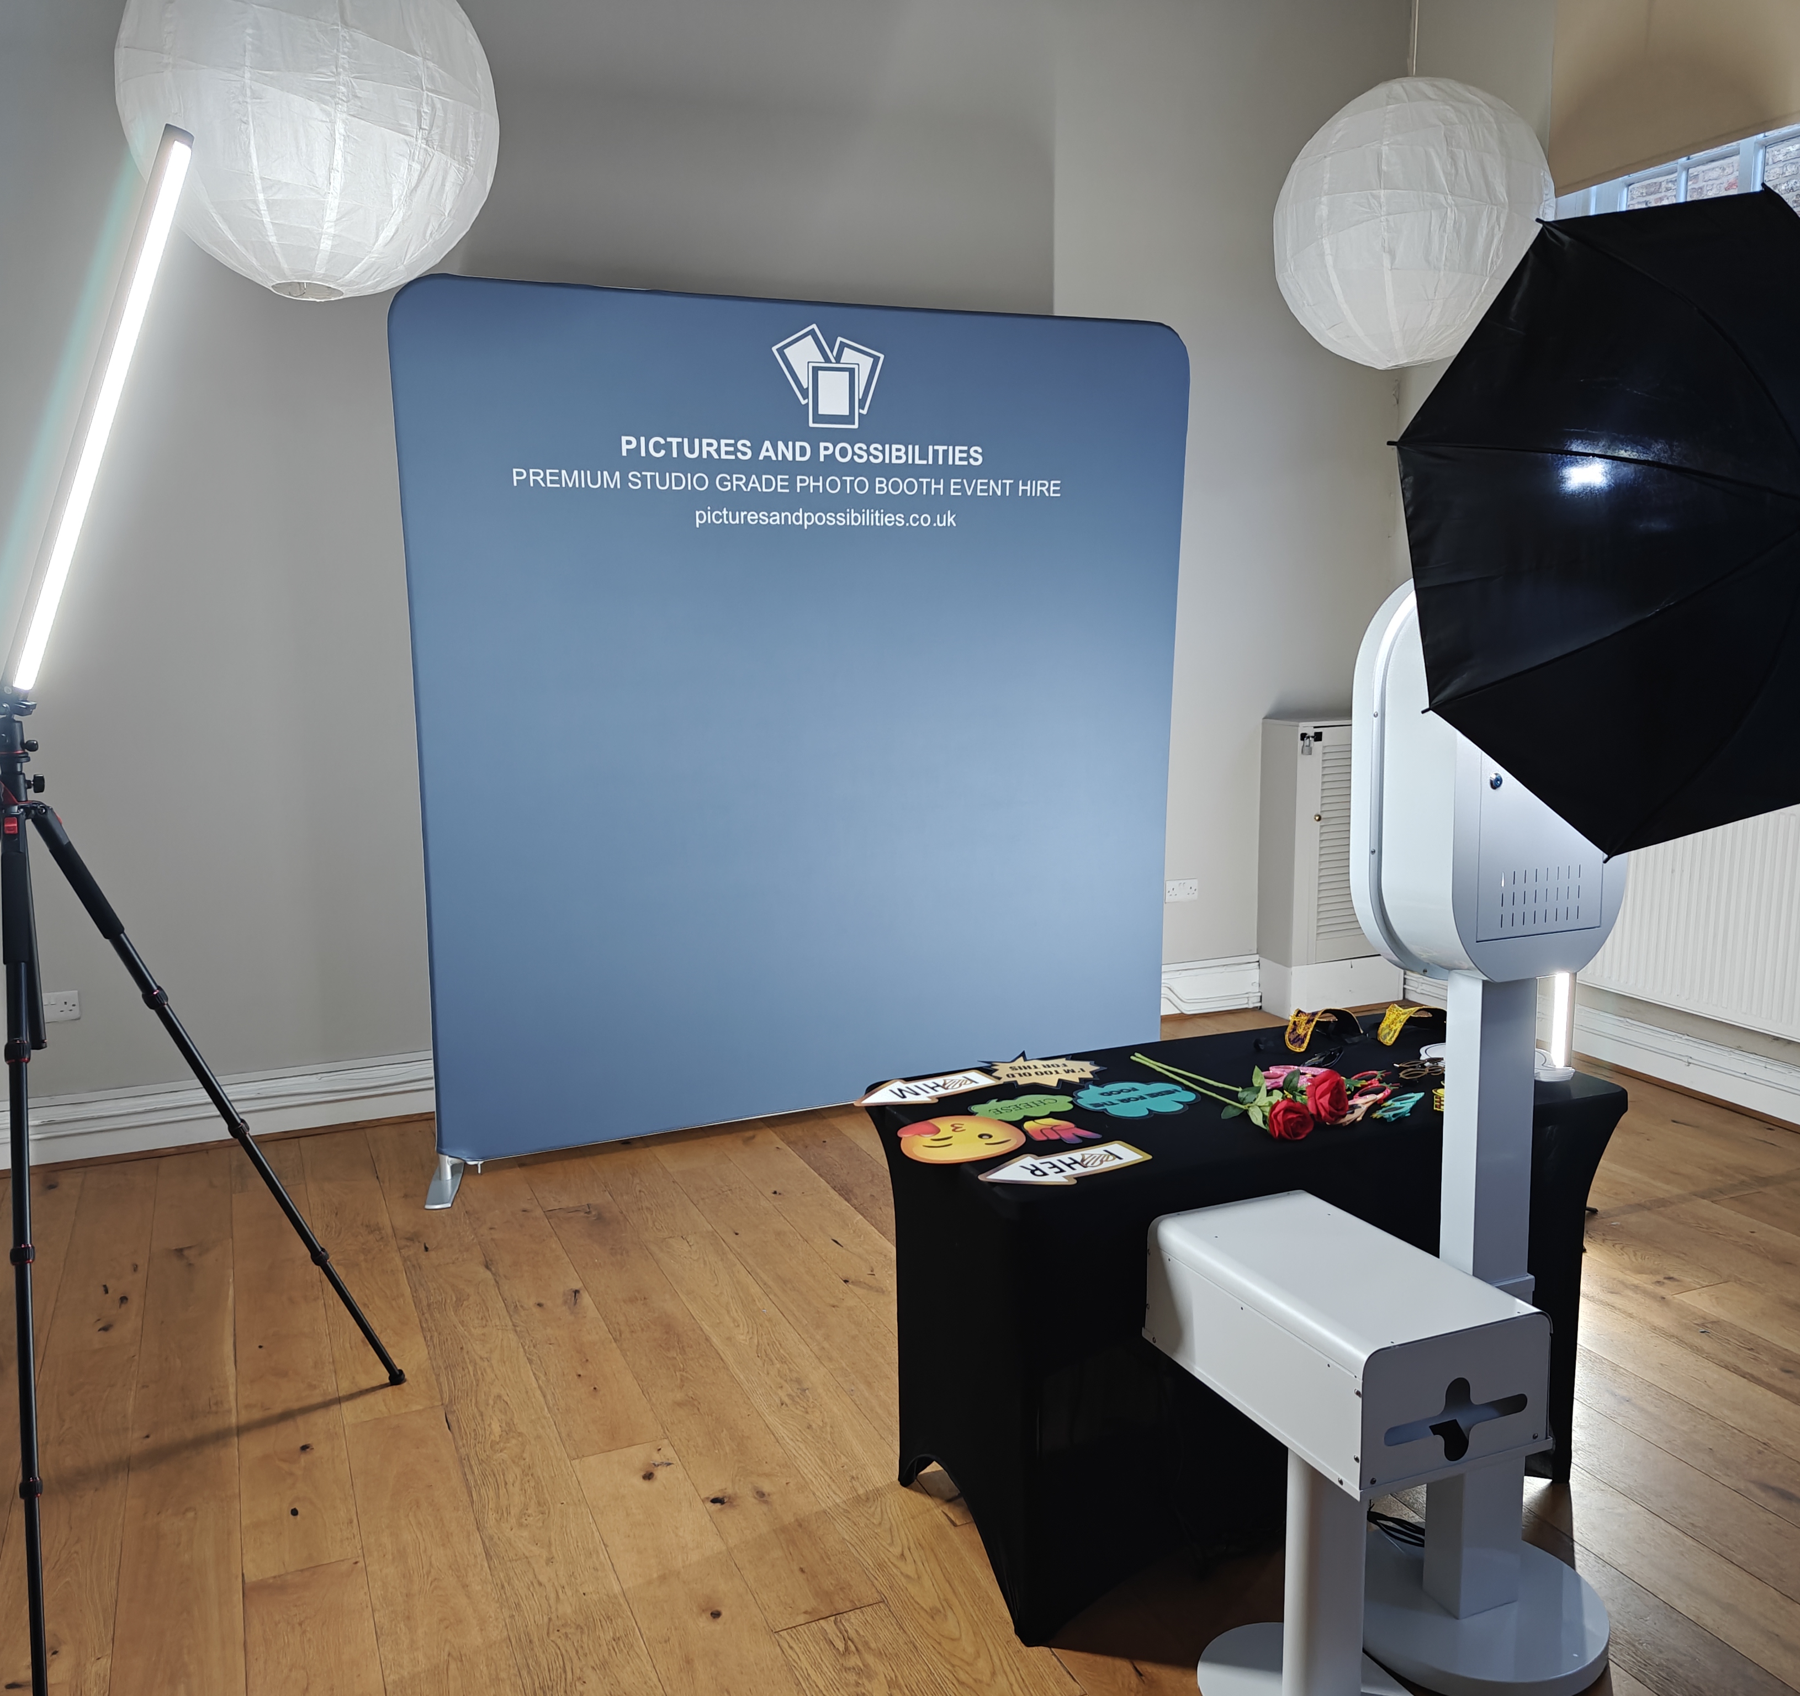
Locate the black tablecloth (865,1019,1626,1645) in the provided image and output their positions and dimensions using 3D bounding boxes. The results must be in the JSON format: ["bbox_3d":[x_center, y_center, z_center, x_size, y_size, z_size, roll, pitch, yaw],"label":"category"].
[{"bbox_3d":[0.590,0.784,2.681,1.206,0.744,0.621,-4,9,-22],"label":"black tablecloth"}]

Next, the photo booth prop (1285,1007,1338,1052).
[{"bbox_3d":[0.818,0.341,2.891,0.165,0.062,0.068,-6,10,-29],"label":"photo booth prop"}]

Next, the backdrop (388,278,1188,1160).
[{"bbox_3d":[-0.211,-0.396,4.636,2.447,2.471,0.060,-4,9,-22],"label":"backdrop"}]

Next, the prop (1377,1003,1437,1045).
[{"bbox_3d":[0.991,0.334,2.924,0.170,0.061,0.070,-6,10,-29],"label":"prop"}]

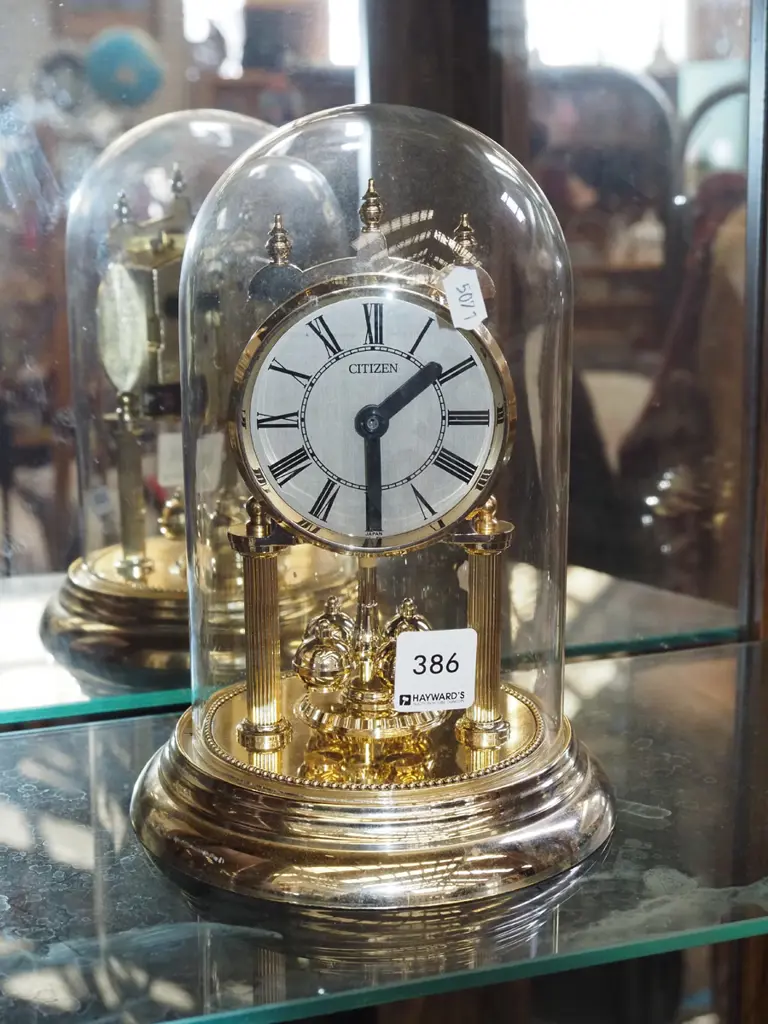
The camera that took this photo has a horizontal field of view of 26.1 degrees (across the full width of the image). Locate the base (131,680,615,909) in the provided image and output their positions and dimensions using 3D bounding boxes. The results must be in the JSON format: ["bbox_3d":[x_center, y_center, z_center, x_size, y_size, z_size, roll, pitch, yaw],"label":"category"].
[{"bbox_3d":[-0.004,0.083,0.556,0.162,0.028,0.162,0,13,0],"label":"base"}]

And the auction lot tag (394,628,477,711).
[{"bbox_3d":[0.015,0.047,0.488,0.025,0.025,0.002,-2,14,-16],"label":"auction lot tag"}]

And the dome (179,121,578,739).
[{"bbox_3d":[-0.002,-0.026,0.530,0.123,0.202,0.123,0,13,0],"label":"dome"}]

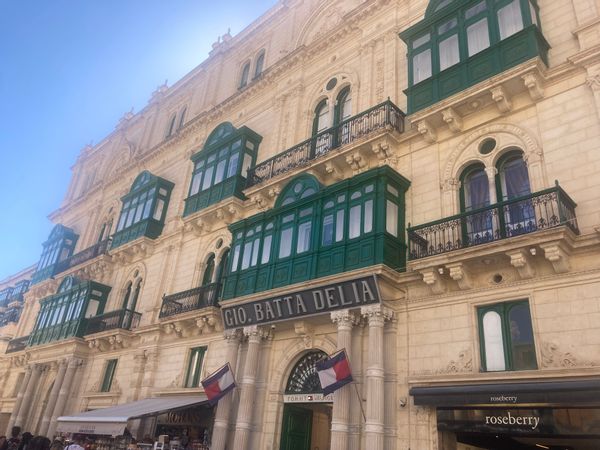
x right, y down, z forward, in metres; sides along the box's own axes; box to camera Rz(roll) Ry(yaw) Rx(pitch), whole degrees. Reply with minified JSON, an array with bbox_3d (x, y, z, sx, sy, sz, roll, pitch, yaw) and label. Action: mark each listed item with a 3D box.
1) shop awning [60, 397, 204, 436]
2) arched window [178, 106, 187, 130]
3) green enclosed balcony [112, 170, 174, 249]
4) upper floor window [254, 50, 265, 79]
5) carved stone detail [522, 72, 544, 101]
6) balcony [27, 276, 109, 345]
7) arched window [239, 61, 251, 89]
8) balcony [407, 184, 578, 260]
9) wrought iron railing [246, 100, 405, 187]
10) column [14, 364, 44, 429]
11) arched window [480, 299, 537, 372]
[{"bbox_3d":[-6.345,7.240,18.572,4.715,1.483,3.393,-19,-34,41],"label":"shop awning"},{"bbox_3d":[-7.248,-6.639,30.406,0.655,1.783,0.253,-19,-34,41],"label":"arched window"},{"bbox_3d":[-9.246,-0.821,28.378,4.428,4.772,1.092,-19,-36,40],"label":"green enclosed balcony"},{"bbox_3d":[-2.158,-8.907,26.846,0.562,2.164,0.234,-19,-36,40],"label":"upper floor window"},{"bbox_3d":[6.255,-3.716,13.061,0.356,0.448,0.633,-19,-34,41],"label":"carved stone detail"},{"bbox_3d":[-14.629,5.402,30.566,7.839,4.364,1.310,-19,-36,40],"label":"balcony"},{"bbox_3d":[-3.122,-8.549,27.687,0.620,2.106,0.234,-19,-36,40],"label":"arched window"},{"bbox_3d":[4.676,0.241,12.251,3.956,0.978,1.012,-19,-34,41],"label":"balcony"},{"bbox_3d":[0.700,-2.690,18.965,7.359,1.088,1.018,-19,-36,40],"label":"wrought iron railing"},{"bbox_3d":[-16.509,10.585,29.231,0.585,4.411,0.585,-19,-36,40],"label":"column"},{"bbox_3d":[5.002,2.713,11.801,1.334,1.685,0.129,-19,-36,40],"label":"arched window"}]

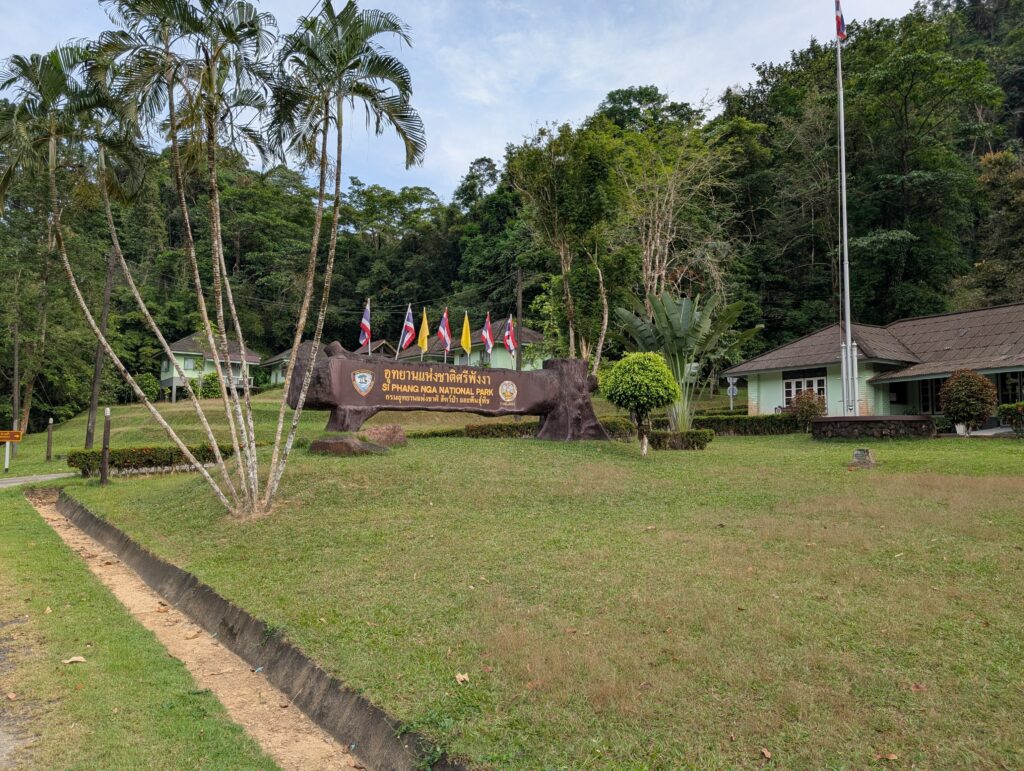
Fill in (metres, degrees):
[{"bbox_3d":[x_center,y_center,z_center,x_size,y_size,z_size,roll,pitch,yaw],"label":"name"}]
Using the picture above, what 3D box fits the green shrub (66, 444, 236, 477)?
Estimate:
[{"bbox_3d":[-12.800,2.680,26.000,1.000,0.920,7.400,-1,-4,12],"label":"green shrub"}]

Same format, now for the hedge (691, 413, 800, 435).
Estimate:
[{"bbox_3d":[8.600,1.460,26.600,0.800,0.740,4.400,4,-5,-44],"label":"hedge"}]

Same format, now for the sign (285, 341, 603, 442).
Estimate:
[{"bbox_3d":[-1.100,0.270,16.600,7.900,2.080,1.300,2,-4,-32],"label":"sign"}]

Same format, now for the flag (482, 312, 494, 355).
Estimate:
[{"bbox_3d":[-0.582,-1.287,17.600,0.300,1.030,0.200,2,-4,-32],"label":"flag"}]

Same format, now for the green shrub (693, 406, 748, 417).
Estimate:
[{"bbox_3d":[10.852,1.354,37.021,3.300,0.573,1.000,1,-4,-9],"label":"green shrub"}]

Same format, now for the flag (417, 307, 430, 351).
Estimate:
[{"bbox_3d":[-1.977,-1.268,15.937,0.300,1.017,0.170,3,-5,-33],"label":"flag"}]

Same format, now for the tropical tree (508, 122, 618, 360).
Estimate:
[{"bbox_3d":[2.684,-6.781,38.561,5.700,15.421,5.200,0,-4,0],"label":"tropical tree"}]

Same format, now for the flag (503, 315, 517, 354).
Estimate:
[{"bbox_3d":[-0.058,-1.225,17.236,0.320,1.002,0.170,3,-5,-33],"label":"flag"}]

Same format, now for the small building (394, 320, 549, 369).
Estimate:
[{"bbox_3d":[-3.235,-2.983,57.177,8.000,4.856,9.500,4,-5,-40],"label":"small building"}]

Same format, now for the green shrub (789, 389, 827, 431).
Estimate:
[{"bbox_3d":[10.390,0.879,25.000,1.350,1.550,1.350,0,-4,0],"label":"green shrub"}]

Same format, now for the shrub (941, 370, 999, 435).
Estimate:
[{"bbox_3d":[15.055,0.545,23.500,1.850,2.150,1.850,0,-4,0],"label":"shrub"}]

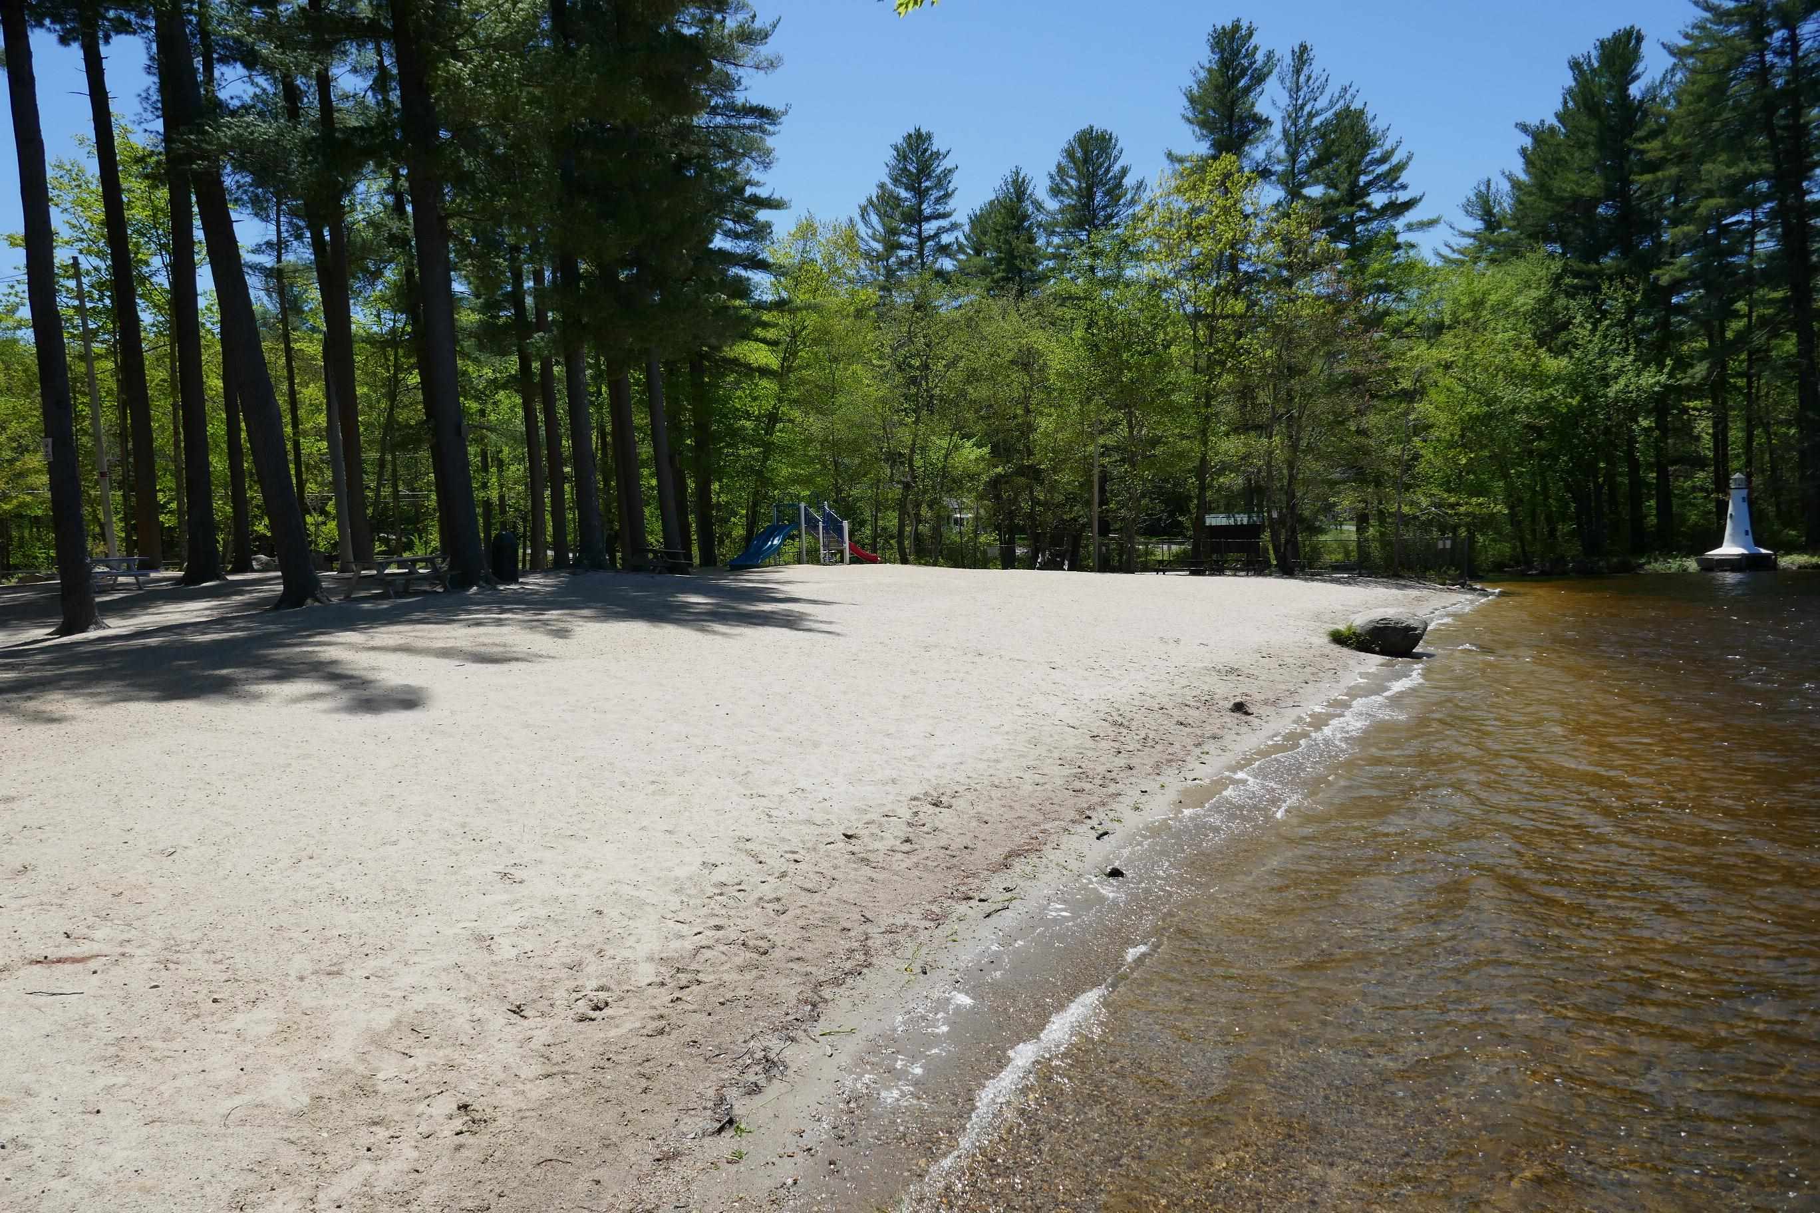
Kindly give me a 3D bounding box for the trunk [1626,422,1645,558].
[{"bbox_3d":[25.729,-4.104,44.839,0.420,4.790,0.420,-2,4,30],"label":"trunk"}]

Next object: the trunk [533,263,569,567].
[{"bbox_3d":[-10.999,-5.797,38.688,0.420,9.260,0.420,-4,4,-15],"label":"trunk"}]

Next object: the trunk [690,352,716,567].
[{"bbox_3d":[-6.673,-4.718,40.767,0.520,6.920,0.520,-3,4,-9],"label":"trunk"}]

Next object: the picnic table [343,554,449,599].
[{"bbox_3d":[-10.951,-0.644,27.000,1.500,0.760,2.150,2,5,33],"label":"picnic table"}]

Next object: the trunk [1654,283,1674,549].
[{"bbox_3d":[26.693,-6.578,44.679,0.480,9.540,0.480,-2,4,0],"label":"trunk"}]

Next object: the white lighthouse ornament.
[{"bbox_3d":[25.516,-2.590,39.000,2.200,3.000,2.200,2,5,34],"label":"white lighthouse ornament"}]

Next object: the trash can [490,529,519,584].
[{"bbox_3d":[-9.273,-1.120,29.000,0.600,1.180,0.600,-2,4,-18],"label":"trash can"}]

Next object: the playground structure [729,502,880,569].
[{"bbox_3d":[-3.473,-2.364,42.000,2.900,2.100,4.700,2,5,35],"label":"playground structure"}]

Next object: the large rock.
[{"bbox_3d":[6.068,0.353,16.100,1.020,0.600,0.850,1,4,22],"label":"large rock"}]

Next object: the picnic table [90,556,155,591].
[{"bbox_3d":[-18.885,-0.743,30.000,1.500,0.750,1.850,3,5,40],"label":"picnic table"}]

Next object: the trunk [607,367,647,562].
[{"bbox_3d":[-8.695,-4.241,38.794,0.660,6.140,0.600,-5,4,-12],"label":"trunk"}]

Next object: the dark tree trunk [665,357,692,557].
[{"bbox_3d":[-7.842,-4.867,42.769,0.450,6.860,0.450,-4,4,-10],"label":"dark tree trunk"}]

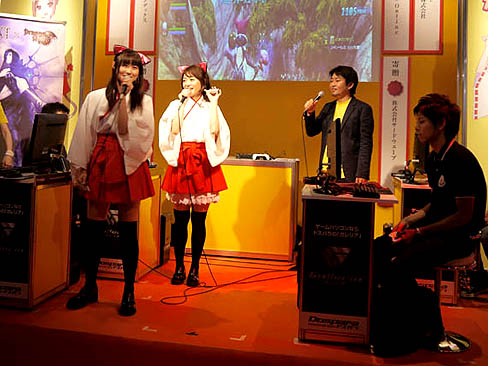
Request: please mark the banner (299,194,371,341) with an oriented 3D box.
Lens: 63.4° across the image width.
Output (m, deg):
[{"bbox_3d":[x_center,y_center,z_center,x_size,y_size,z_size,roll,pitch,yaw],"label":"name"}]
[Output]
[{"bbox_3d":[0.479,0.457,2.048,0.365,0.745,0.050,2,3,6],"label":"banner"}]

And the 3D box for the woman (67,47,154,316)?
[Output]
[{"bbox_3d":[-0.798,-0.025,2.403,0.500,1.582,0.420,1,3,-6],"label":"woman"}]

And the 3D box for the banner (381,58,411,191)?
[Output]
[{"bbox_3d":[1.501,-0.515,3.950,0.285,1.490,0.030,2,4,8],"label":"banner"}]

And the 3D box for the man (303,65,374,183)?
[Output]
[{"bbox_3d":[0.739,-0.091,3.251,0.500,1.710,0.430,4,4,37],"label":"man"}]

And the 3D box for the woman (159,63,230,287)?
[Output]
[{"bbox_3d":[-0.355,-0.066,2.925,0.520,1.628,0.380,2,3,-2],"label":"woman"}]

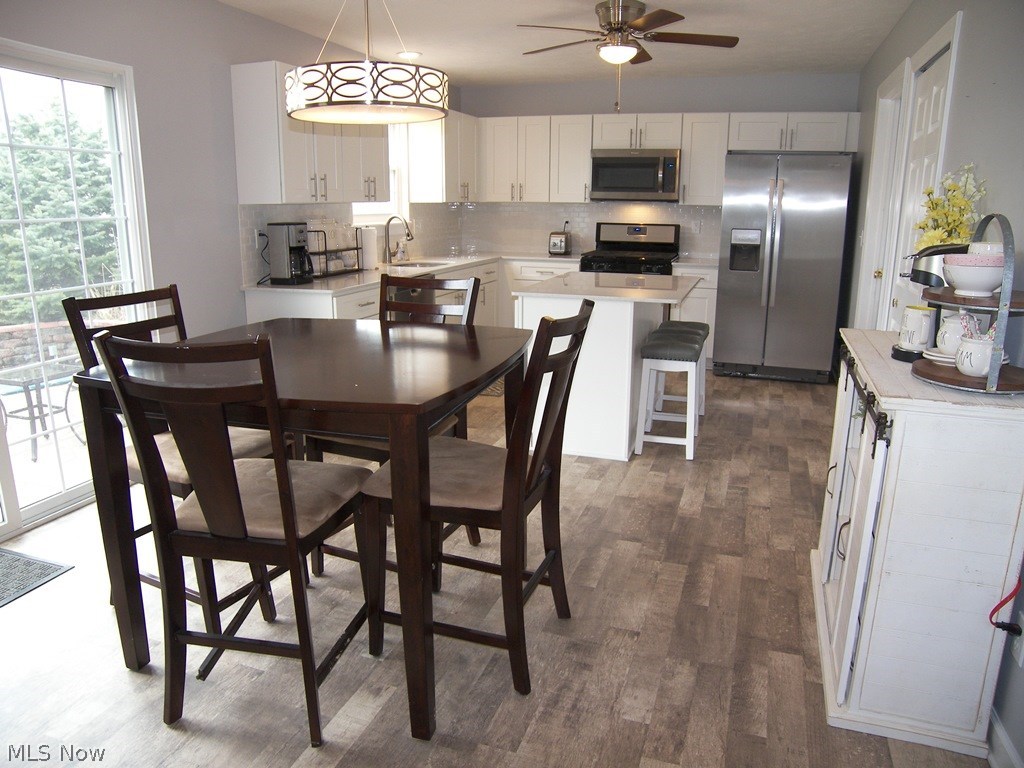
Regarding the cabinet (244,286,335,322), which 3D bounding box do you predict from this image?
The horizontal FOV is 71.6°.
[{"bbox_3d":[-1.221,-0.208,4.609,0.615,0.881,0.643,5,15,19],"label":"cabinet"}]

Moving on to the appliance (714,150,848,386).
[{"bbox_3d":[2.212,-0.965,5.890,0.920,1.776,0.760,5,15,18],"label":"appliance"}]

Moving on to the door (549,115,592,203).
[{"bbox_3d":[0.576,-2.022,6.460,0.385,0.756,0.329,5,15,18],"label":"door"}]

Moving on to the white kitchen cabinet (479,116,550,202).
[{"bbox_3d":[0.073,-2.069,6.624,0.682,0.756,0.329,5,15,18],"label":"white kitchen cabinet"}]

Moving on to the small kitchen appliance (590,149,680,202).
[{"bbox_3d":[1.129,-1.867,6.388,0.775,0.434,0.406,5,15,19],"label":"small kitchen appliance"}]

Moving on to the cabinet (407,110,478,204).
[{"bbox_3d":[-0.579,-1.976,6.250,0.314,0.756,0.822,5,15,18],"label":"cabinet"}]

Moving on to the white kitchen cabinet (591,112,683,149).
[{"bbox_3d":[1.138,-2.232,6.335,0.776,0.292,0.327,5,15,19],"label":"white kitchen cabinet"}]

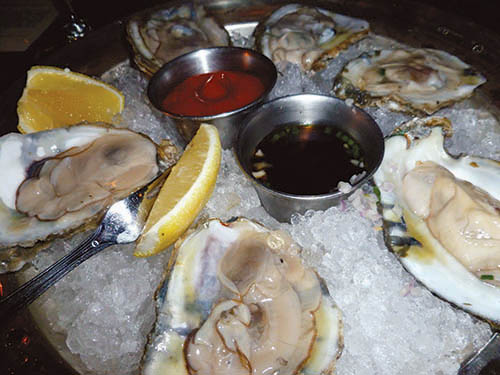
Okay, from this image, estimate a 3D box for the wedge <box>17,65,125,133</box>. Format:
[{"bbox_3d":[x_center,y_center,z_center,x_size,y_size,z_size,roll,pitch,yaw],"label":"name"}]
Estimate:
[{"bbox_3d":[-0.104,-0.050,0.238,0.063,0.036,0.036,3,52,9],"label":"wedge"}]

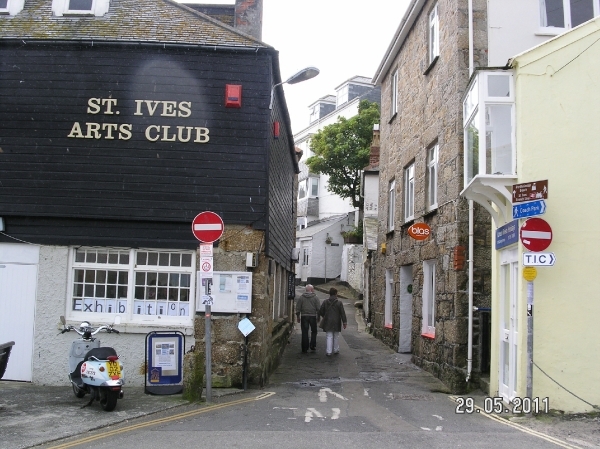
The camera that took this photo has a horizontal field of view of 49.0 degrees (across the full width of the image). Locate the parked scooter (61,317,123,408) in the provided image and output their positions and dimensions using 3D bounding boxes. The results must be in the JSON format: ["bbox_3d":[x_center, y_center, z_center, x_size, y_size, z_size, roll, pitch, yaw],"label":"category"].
[{"bbox_3d":[-2.818,1.896,9.106,0.740,1.160,1.750,5,-7,-33],"label":"parked scooter"}]

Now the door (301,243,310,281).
[{"bbox_3d":[0.282,1.823,32.000,0.100,1.950,0.880,5,-7,-32],"label":"door"}]

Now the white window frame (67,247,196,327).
[{"bbox_3d":[-2.688,0.997,10.500,2.050,1.200,0.120,1,-6,-1],"label":"white window frame"}]

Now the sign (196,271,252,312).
[{"bbox_3d":[-1.190,1.071,10.400,0.880,0.645,0.080,2,-6,0],"label":"sign"}]

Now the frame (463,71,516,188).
[{"bbox_3d":[2.924,-1.356,10.161,0.550,1.530,1.500,1,-6,7],"label":"frame"}]

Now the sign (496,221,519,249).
[{"bbox_3d":[2.930,0.165,9.330,0.040,0.300,1.600,0,-6,7],"label":"sign"}]

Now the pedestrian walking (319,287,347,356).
[{"bbox_3d":[0.792,2.368,15.900,0.600,1.660,0.420,2,-6,0],"label":"pedestrian walking"}]

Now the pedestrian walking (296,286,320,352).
[{"bbox_3d":[0.222,2.371,16.600,0.600,1.730,0.400,1,-6,1],"label":"pedestrian walking"}]

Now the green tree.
[{"bbox_3d":[2.686,-3.138,35.000,4.800,6.800,4.600,1,-6,0],"label":"green tree"}]

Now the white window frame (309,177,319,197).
[{"bbox_3d":[0.862,-2.425,42.000,0.650,1.320,0.120,2,-6,0],"label":"white window frame"}]

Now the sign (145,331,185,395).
[{"bbox_3d":[-2.013,2.064,9.919,0.580,0.940,0.480,2,-6,-4],"label":"sign"}]

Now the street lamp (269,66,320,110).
[{"bbox_3d":[-0.074,-2.248,10.880,0.880,0.620,0.280,-2,-7,25],"label":"street lamp"}]

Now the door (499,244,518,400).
[{"bbox_3d":[3.216,1.535,10.150,0.090,2.320,1.300,1,-6,7],"label":"door"}]

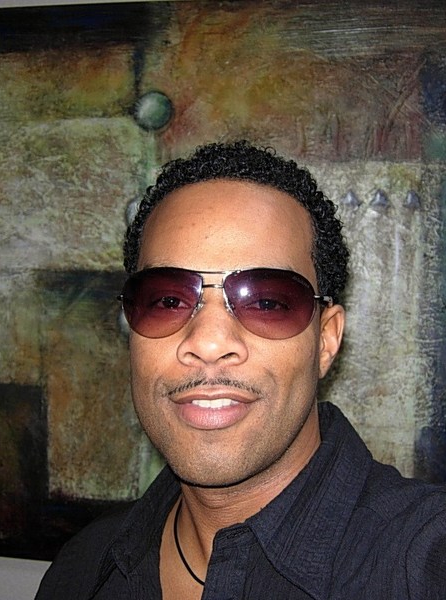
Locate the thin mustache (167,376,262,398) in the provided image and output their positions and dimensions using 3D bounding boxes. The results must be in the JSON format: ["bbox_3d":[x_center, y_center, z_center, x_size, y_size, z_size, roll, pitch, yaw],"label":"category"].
[{"bbox_3d":[-0.006,0.058,0.549,0.064,0.014,0.021,1,-3,9],"label":"thin mustache"}]

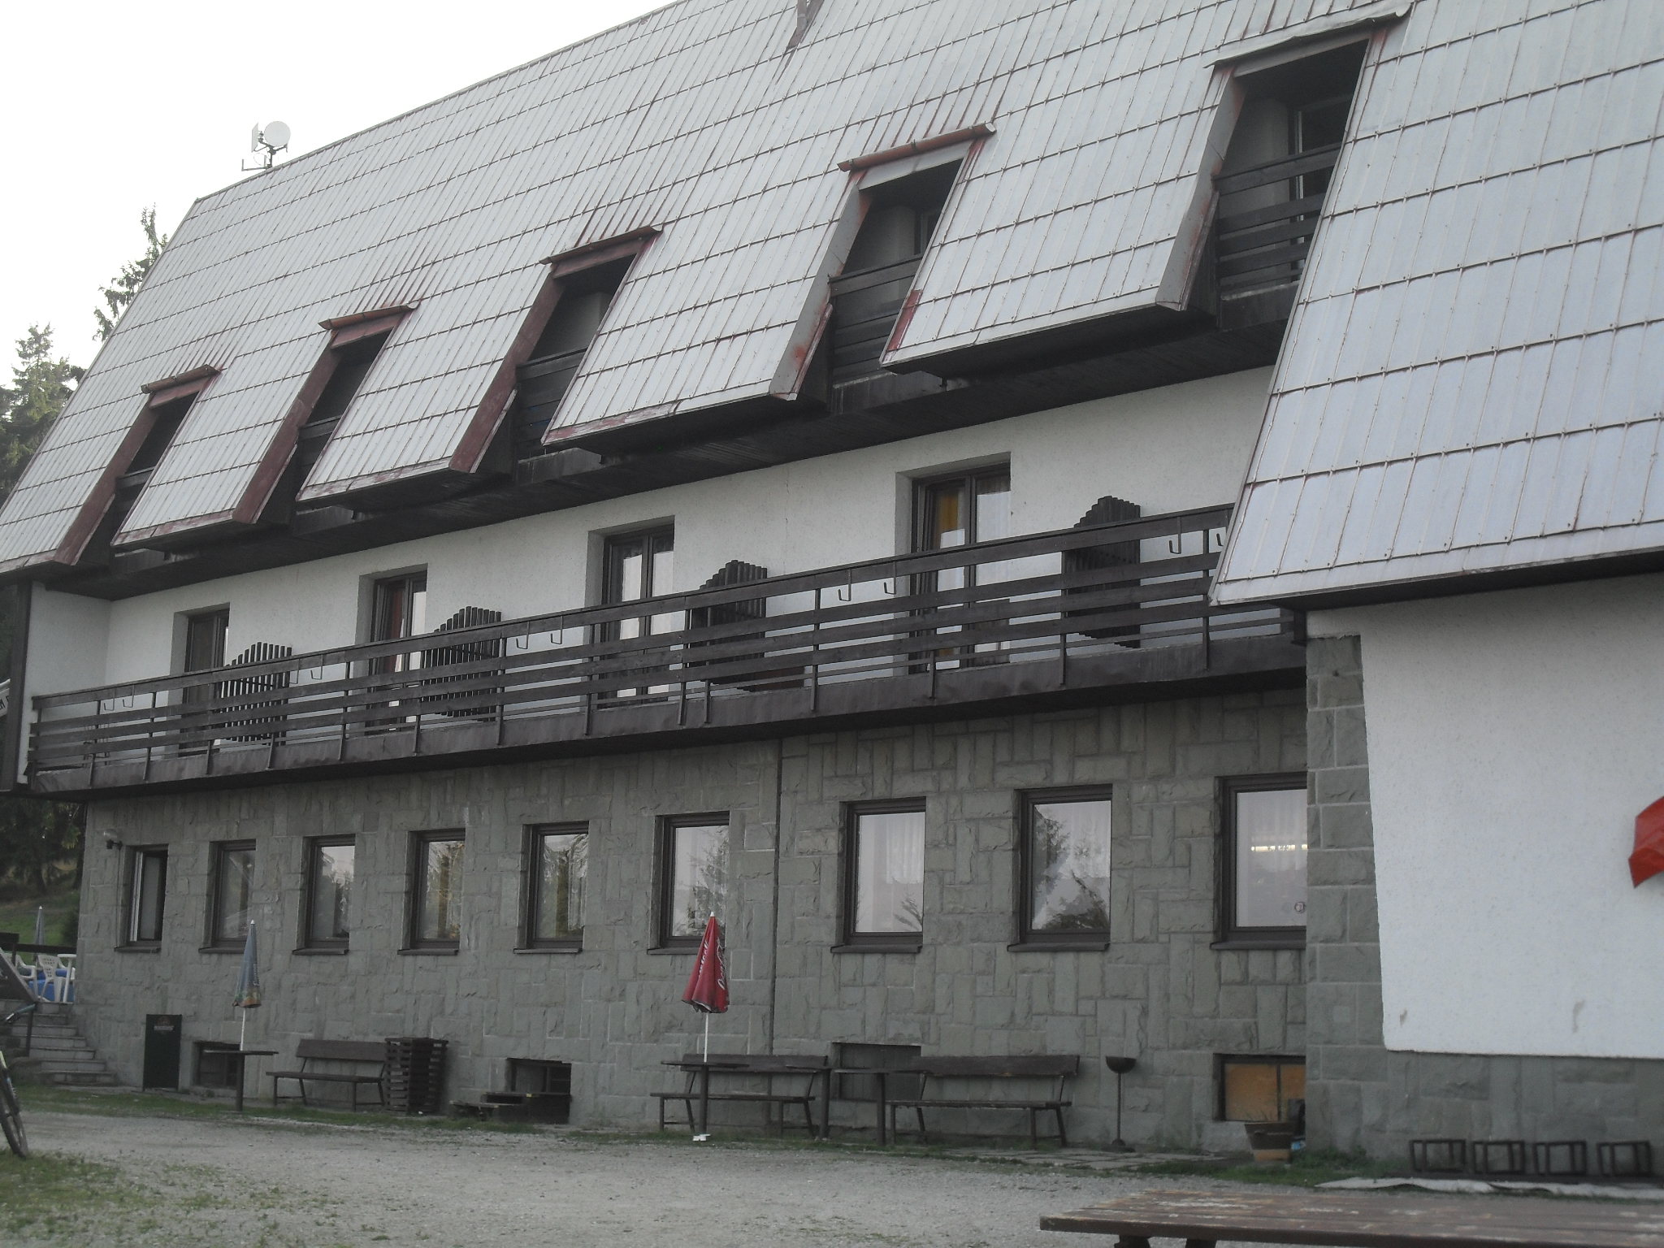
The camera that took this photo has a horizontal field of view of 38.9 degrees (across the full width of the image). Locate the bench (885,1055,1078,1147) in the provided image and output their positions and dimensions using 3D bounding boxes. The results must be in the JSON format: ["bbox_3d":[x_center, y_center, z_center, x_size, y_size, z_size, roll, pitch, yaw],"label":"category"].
[{"bbox_3d":[1.392,4.435,21.951,1.821,0.858,0.676,-8,-13,43],"label":"bench"}]

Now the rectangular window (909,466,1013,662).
[{"bbox_3d":[1.351,-0.460,23.952,1.534,2.309,0.146,-8,-13,43],"label":"rectangular window"}]

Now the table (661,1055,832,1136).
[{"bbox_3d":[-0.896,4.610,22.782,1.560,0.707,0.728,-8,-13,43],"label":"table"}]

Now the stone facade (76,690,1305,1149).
[{"bbox_3d":[-3.139,3.637,27.492,21.788,4.108,0.520,-8,-13,43],"label":"stone facade"}]

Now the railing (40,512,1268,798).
[{"bbox_3d":[-3.584,0.779,27.394,21.736,1.487,1.144,-8,-13,43],"label":"railing"}]

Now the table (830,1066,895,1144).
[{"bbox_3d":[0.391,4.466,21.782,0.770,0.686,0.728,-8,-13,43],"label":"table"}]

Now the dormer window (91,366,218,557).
[{"bbox_3d":[-9.484,-2.194,32.610,1.768,2.548,1.248,-8,-13,43],"label":"dormer window"}]

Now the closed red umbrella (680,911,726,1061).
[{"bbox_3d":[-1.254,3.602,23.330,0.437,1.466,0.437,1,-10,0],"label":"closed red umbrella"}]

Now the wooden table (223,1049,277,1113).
[{"bbox_3d":[-7.227,5.613,28.869,0.749,0.718,0.749,-8,-13,43],"label":"wooden table"}]

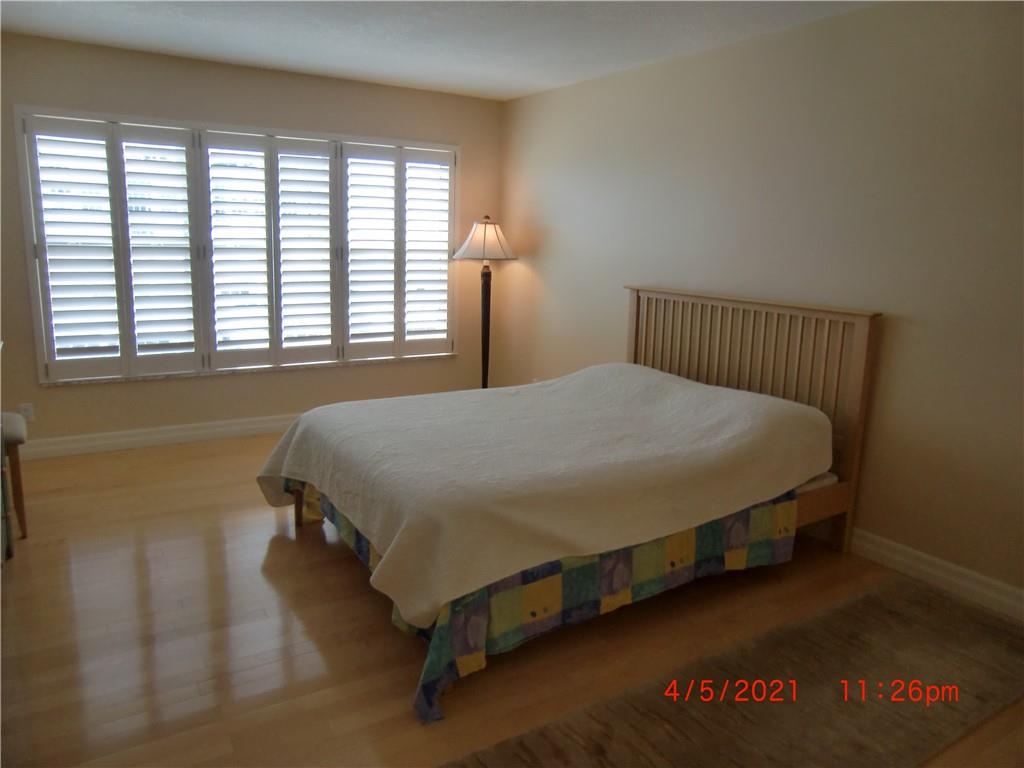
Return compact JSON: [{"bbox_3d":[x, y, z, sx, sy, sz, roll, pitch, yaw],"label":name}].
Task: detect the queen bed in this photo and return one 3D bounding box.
[{"bbox_3d":[0.208,0.186,3.306,2.238,1.114,1.740,-6,14,-31],"label":"queen bed"}]

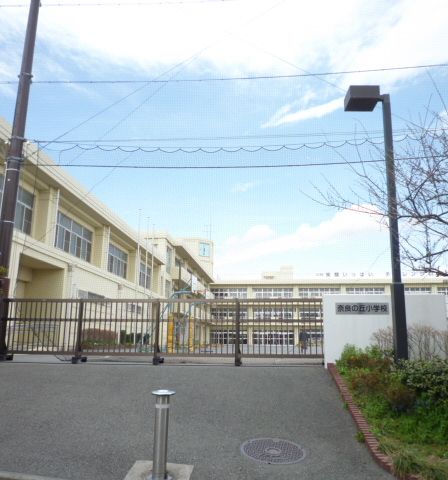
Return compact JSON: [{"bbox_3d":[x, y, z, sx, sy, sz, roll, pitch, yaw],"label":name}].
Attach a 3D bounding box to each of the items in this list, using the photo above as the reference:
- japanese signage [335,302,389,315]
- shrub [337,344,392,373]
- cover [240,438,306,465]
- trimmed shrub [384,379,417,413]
[{"bbox_3d":[2.903,1.446,9.675,1.120,0.250,0.030,-1,-13,5],"label":"japanese signage"},{"bbox_3d":[2.712,2.287,8.921,1.100,0.570,0.800,1,-13,0],"label":"shrub"},{"bbox_3d":[0.558,2.398,5.233,0.730,0.040,0.730,3,-2,1],"label":"cover"},{"bbox_3d":[2.549,2.246,6.675,0.460,0.480,0.450,1,-13,0],"label":"trimmed shrub"}]

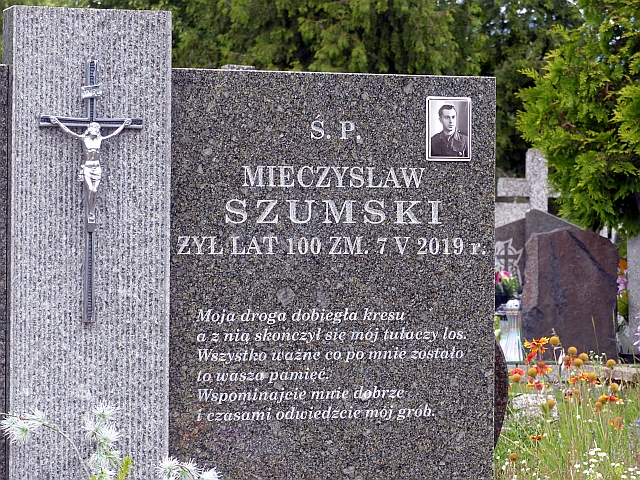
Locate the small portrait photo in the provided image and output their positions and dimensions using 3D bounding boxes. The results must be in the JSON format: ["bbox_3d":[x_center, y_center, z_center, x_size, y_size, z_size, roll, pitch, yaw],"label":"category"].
[{"bbox_3d":[0.243,-0.209,4.560,0.090,0.119,0.009,0,0,-20],"label":"small portrait photo"}]

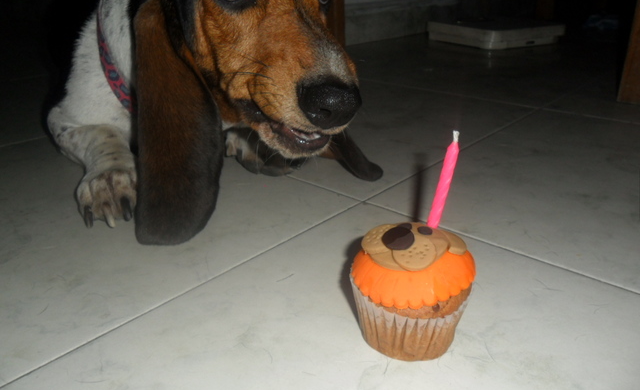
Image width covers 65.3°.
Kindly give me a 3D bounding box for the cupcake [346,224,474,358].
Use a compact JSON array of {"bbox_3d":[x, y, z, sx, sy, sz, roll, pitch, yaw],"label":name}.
[{"bbox_3d":[0.051,0.053,0.283,0.069,0.057,0.069,-1,24,0],"label":"cupcake"}]

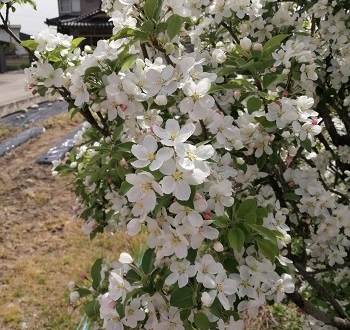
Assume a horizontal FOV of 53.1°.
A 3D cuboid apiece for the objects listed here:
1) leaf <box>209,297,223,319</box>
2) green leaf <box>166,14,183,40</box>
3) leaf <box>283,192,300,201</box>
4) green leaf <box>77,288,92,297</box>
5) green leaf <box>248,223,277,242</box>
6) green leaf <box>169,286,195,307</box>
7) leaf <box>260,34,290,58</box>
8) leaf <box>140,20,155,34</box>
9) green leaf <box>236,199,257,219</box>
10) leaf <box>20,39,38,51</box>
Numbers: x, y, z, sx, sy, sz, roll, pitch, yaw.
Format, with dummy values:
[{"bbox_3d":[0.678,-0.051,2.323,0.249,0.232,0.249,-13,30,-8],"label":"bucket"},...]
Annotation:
[{"bbox_3d":[0.065,0.215,0.530,0.020,0.010,0.035,-18,57,-5],"label":"leaf"},{"bbox_3d":[-0.002,-0.196,0.500,0.021,0.036,0.010,9,10,-2],"label":"green leaf"},{"bbox_3d":[0.249,0.067,0.748,0.038,0.009,0.025,11,53,-6],"label":"leaf"},{"bbox_3d":[-0.147,0.208,0.570,0.027,0.010,0.012,13,50,-1],"label":"green leaf"},{"bbox_3d":[0.124,0.096,0.500,0.043,0.011,0.017,30,70,26],"label":"green leaf"},{"bbox_3d":[0.011,0.200,0.528,0.038,0.033,0.012,0,-11,0],"label":"green leaf"},{"bbox_3d":[0.167,-0.196,0.580,0.058,0.022,0.012,-37,-15,6],"label":"leaf"},{"bbox_3d":[-0.046,-0.229,0.583,0.022,0.025,0.010,9,-17,7],"label":"leaf"},{"bbox_3d":[0.102,0.062,0.500,0.022,0.010,0.037,37,77,23],"label":"green leaf"},{"bbox_3d":[-0.304,-0.257,0.740,0.041,0.027,0.012,-12,-5,-21],"label":"leaf"}]

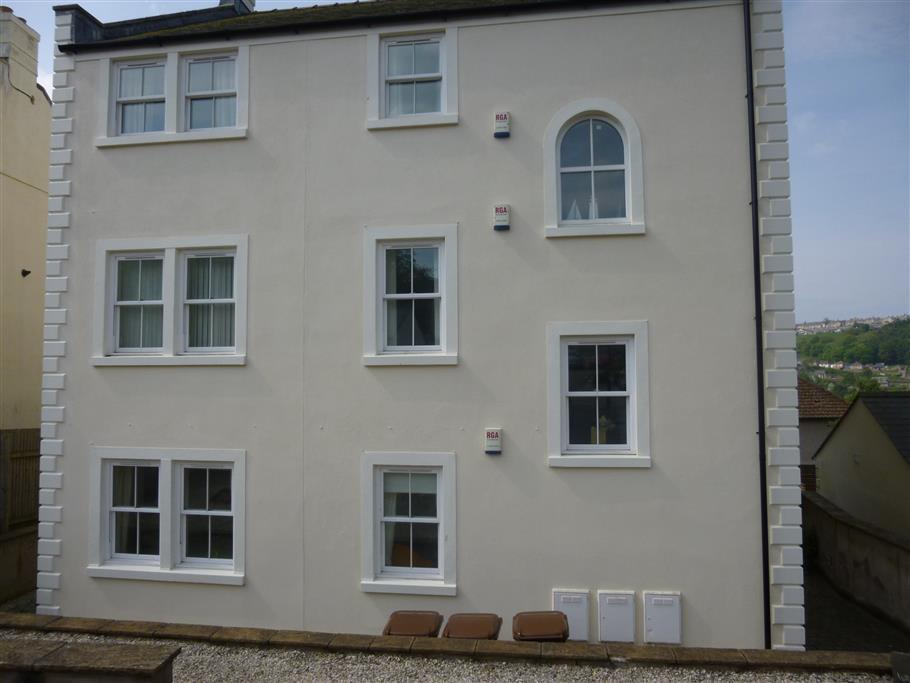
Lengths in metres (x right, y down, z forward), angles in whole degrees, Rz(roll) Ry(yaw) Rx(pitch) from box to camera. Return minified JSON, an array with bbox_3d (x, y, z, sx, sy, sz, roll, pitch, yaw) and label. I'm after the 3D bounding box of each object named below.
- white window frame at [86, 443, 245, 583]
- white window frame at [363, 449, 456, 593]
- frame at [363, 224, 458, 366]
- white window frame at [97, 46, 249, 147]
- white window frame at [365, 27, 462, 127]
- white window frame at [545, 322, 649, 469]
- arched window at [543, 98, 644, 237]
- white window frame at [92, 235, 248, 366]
[{"bbox_3d":[-3.813,2.290,8.703,2.226,1.742,0.180,-1,-3,9],"label":"white window frame"},{"bbox_3d":[-0.581,2.255,8.201,1.207,1.727,0.180,-1,-3,9],"label":"white window frame"},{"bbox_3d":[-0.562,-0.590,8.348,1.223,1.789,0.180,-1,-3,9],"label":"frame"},{"bbox_3d":[-3.860,-3.345,9.007,2.219,1.276,0.180,-1,-3,9],"label":"white window frame"},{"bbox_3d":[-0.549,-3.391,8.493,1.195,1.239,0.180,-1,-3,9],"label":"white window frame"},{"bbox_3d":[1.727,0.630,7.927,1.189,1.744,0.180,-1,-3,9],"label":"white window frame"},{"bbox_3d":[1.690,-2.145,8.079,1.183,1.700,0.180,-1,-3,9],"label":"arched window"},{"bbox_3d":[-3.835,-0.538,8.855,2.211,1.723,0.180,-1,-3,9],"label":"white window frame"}]

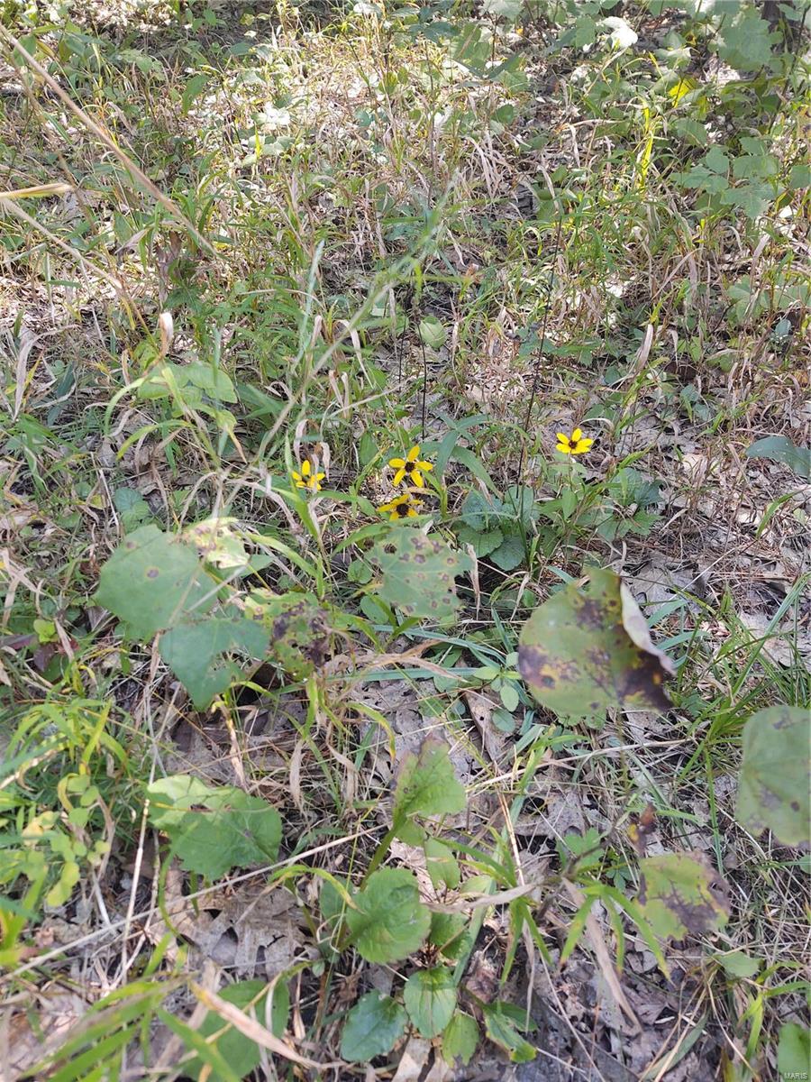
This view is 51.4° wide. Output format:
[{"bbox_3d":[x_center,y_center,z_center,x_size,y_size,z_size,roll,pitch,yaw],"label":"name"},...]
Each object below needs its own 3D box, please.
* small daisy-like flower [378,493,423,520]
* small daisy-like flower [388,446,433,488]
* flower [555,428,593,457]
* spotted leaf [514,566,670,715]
[{"bbox_3d":[-0.005,-0.037,0.940,0.048,0.040,0.016,-1,16,-1],"label":"small daisy-like flower"},{"bbox_3d":[0.006,-0.086,0.970,0.050,0.016,0.048,0,78,0],"label":"small daisy-like flower"},{"bbox_3d":[0.208,-0.122,1.040,0.043,0.014,0.041,0,52,0],"label":"flower"},{"bbox_3d":[0.124,0.066,0.550,0.092,0.030,0.088,7,71,7],"label":"spotted leaf"}]

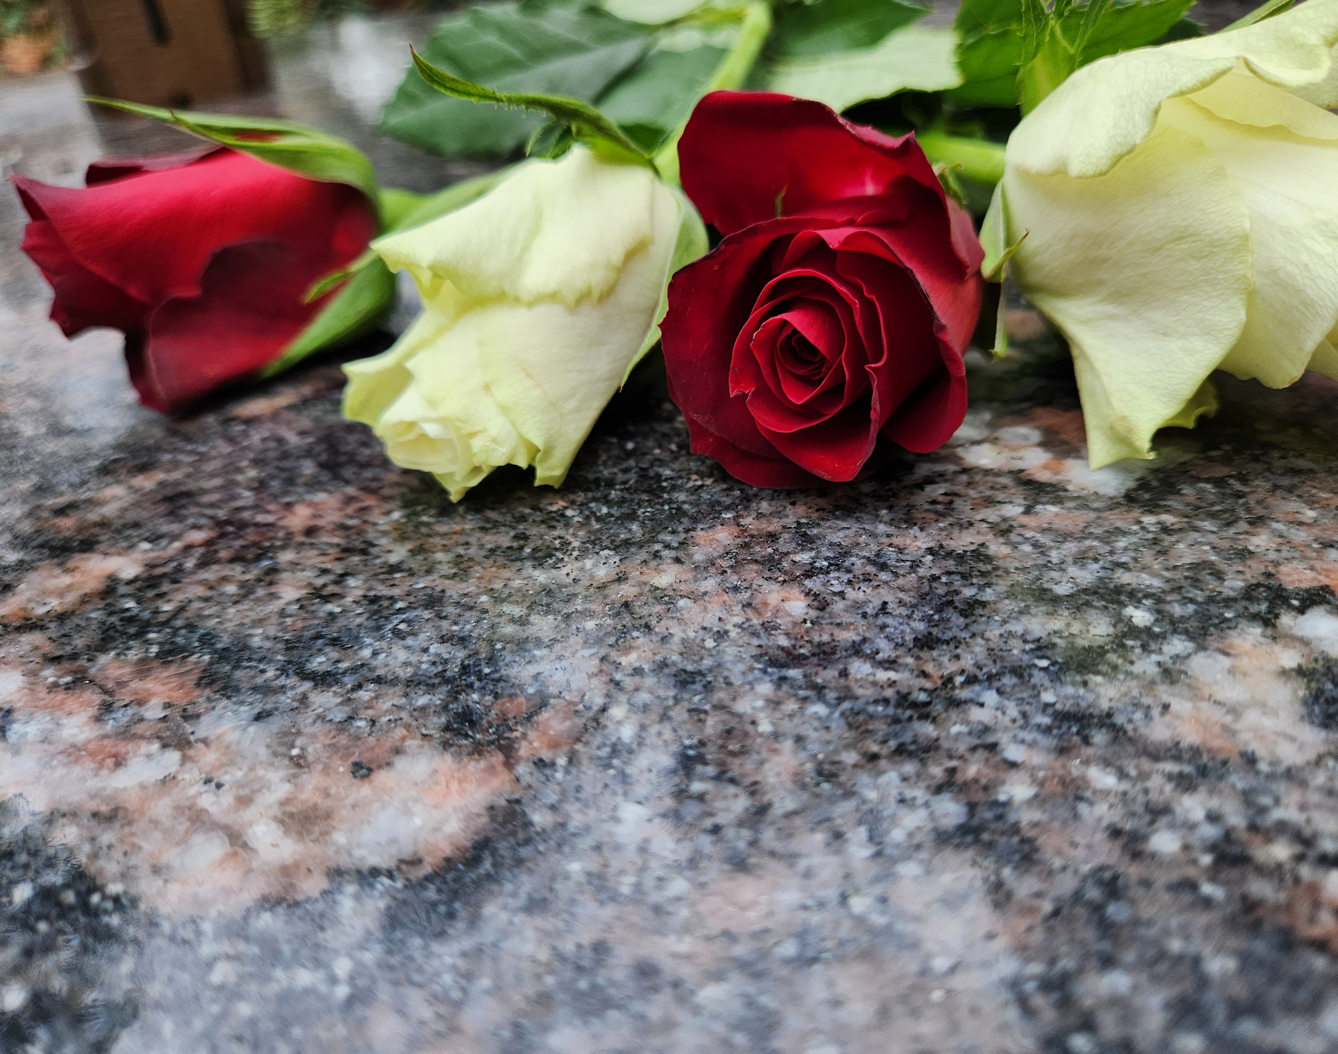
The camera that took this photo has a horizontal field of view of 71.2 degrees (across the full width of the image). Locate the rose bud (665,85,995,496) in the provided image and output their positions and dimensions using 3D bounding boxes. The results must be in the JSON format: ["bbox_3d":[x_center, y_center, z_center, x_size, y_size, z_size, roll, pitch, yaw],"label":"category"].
[{"bbox_3d":[0.025,-0.039,0.152,0.050,0.056,0.050,8,34,12],"label":"rose bud"}]

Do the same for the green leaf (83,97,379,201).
[{"bbox_3d":[-0.090,-0.079,0.193,0.058,0.014,0.016,2,33,2],"label":"green leaf"}]

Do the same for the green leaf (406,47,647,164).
[{"bbox_3d":[-0.025,-0.076,0.171,0.046,0.013,0.014,2,33,3],"label":"green leaf"}]

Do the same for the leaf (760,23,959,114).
[{"bbox_3d":[0.049,-0.115,0.235,0.045,0.012,0.030,12,51,10],"label":"leaf"}]

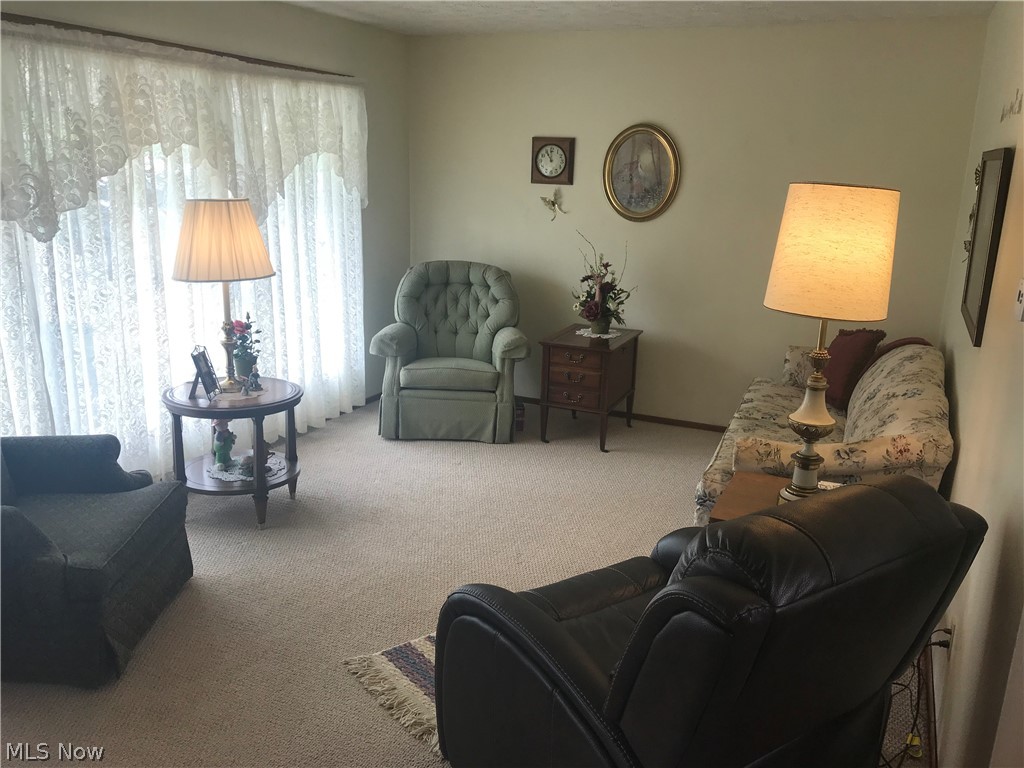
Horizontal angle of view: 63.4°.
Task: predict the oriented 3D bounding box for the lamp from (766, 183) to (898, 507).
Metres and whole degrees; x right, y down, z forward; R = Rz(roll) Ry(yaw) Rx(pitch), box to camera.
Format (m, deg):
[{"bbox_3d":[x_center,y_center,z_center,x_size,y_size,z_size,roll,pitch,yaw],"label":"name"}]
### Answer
[{"bbox_3d":[0.983,-0.099,2.638,0.365,1.040,0.365,8,17,23],"label":"lamp"}]

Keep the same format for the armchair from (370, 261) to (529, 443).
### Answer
[{"bbox_3d":[-0.362,-0.251,5.298,0.930,1.010,0.880,2,15,2],"label":"armchair"}]

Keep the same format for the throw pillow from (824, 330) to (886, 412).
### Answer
[{"bbox_3d":[1.754,-0.076,4.261,0.160,0.420,0.400,12,10,-24],"label":"throw pillow"}]

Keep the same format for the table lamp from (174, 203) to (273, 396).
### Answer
[{"bbox_3d":[-1.287,-0.388,3.716,0.435,0.860,0.435,-4,16,-19],"label":"table lamp"}]

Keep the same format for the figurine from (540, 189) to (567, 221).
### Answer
[{"bbox_3d":[0.266,-1.158,5.384,0.170,0.200,0.090,8,17,23],"label":"figurine"}]

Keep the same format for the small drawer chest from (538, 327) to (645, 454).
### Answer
[{"bbox_3d":[0.486,0.010,5.161,0.447,0.625,0.632,8,17,23],"label":"small drawer chest"}]

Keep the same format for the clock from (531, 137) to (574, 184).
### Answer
[{"bbox_3d":[0.264,-1.435,5.337,0.290,0.285,0.055,8,17,23],"label":"clock"}]

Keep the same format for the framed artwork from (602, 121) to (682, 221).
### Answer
[{"bbox_3d":[0.799,-1.301,5.130,0.495,0.595,0.040,8,17,23],"label":"framed artwork"}]

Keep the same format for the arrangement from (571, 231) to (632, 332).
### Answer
[{"bbox_3d":[0.569,-0.619,5.107,0.370,0.620,0.320,8,17,23],"label":"arrangement"}]

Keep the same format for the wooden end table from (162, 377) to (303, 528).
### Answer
[{"bbox_3d":[-1.285,0.325,3.870,0.600,0.595,0.600,-4,16,-19],"label":"wooden end table"}]

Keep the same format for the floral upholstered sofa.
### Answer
[{"bbox_3d":[1.508,0.207,3.974,0.910,0.920,2.020,8,17,23],"label":"floral upholstered sofa"}]

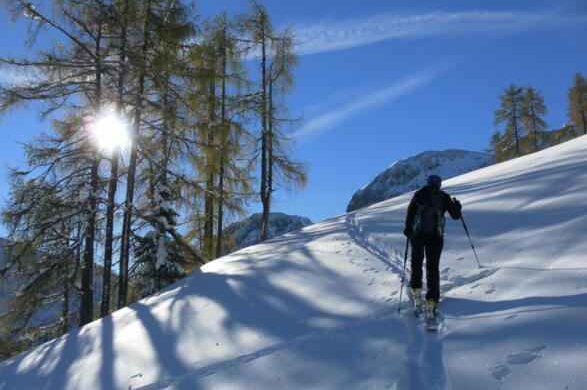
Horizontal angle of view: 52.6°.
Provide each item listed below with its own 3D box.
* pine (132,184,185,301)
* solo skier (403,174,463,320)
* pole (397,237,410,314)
[{"bbox_3d":[-4.516,1.567,20.000,1.900,4.200,1.900,0,-12,0],"label":"pine"},{"bbox_3d":[1.733,0.661,7.400,0.720,1.770,0.720,-2,-12,7],"label":"solo skier"},{"bbox_3d":[1.347,0.921,7.260,0.070,1.066,0.070,8,-17,2],"label":"pole"}]

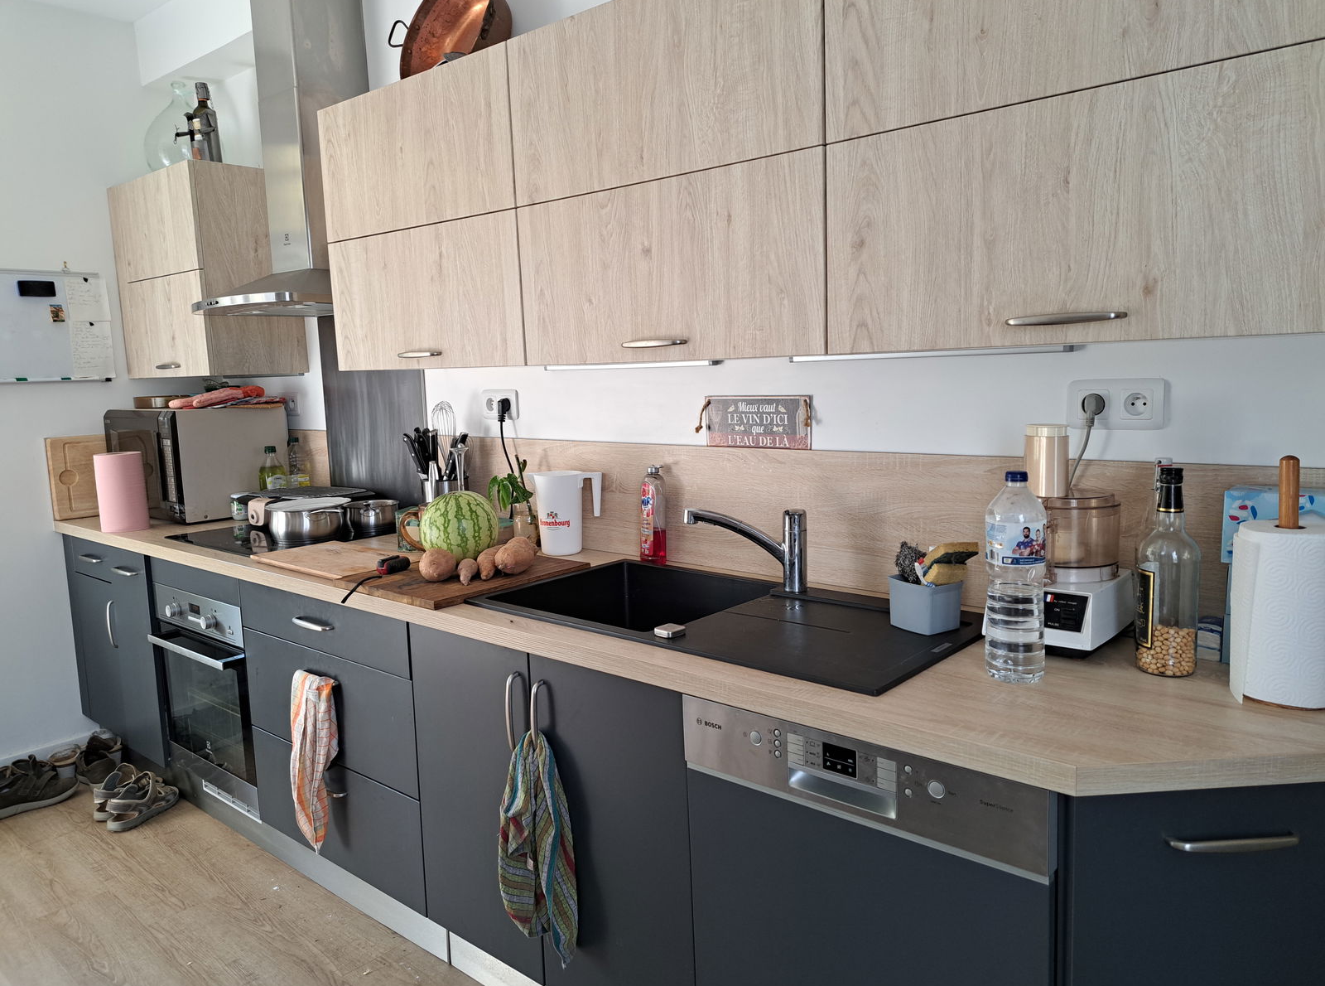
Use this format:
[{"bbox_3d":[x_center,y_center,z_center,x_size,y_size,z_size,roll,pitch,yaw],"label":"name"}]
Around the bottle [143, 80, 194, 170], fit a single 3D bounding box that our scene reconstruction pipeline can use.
[{"bbox_3d":[-1.750,-1.306,3.355,0.266,0.360,0.266,5,10,39],"label":"bottle"}]

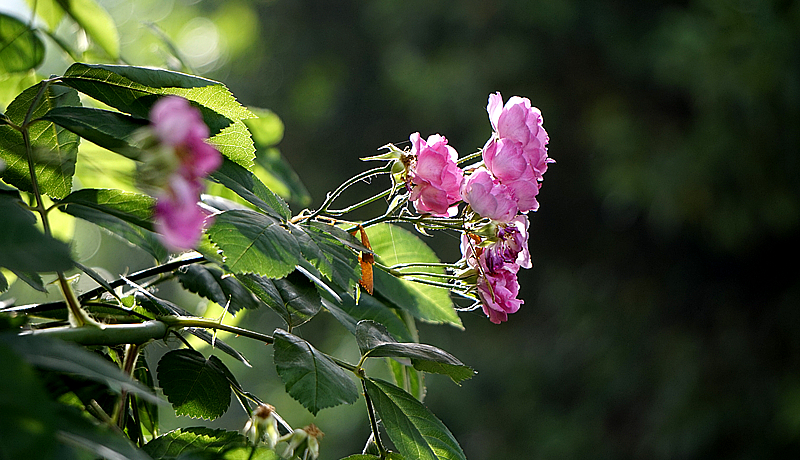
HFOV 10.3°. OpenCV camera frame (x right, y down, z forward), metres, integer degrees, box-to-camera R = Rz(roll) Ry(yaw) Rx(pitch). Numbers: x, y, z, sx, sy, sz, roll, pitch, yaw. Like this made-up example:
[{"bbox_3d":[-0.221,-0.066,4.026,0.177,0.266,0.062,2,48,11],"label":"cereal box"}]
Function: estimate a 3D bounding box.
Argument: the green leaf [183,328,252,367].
[{"bbox_3d":[-0.075,0.048,1.820,0.034,0.006,0.018,29,9,7],"label":"green leaf"}]

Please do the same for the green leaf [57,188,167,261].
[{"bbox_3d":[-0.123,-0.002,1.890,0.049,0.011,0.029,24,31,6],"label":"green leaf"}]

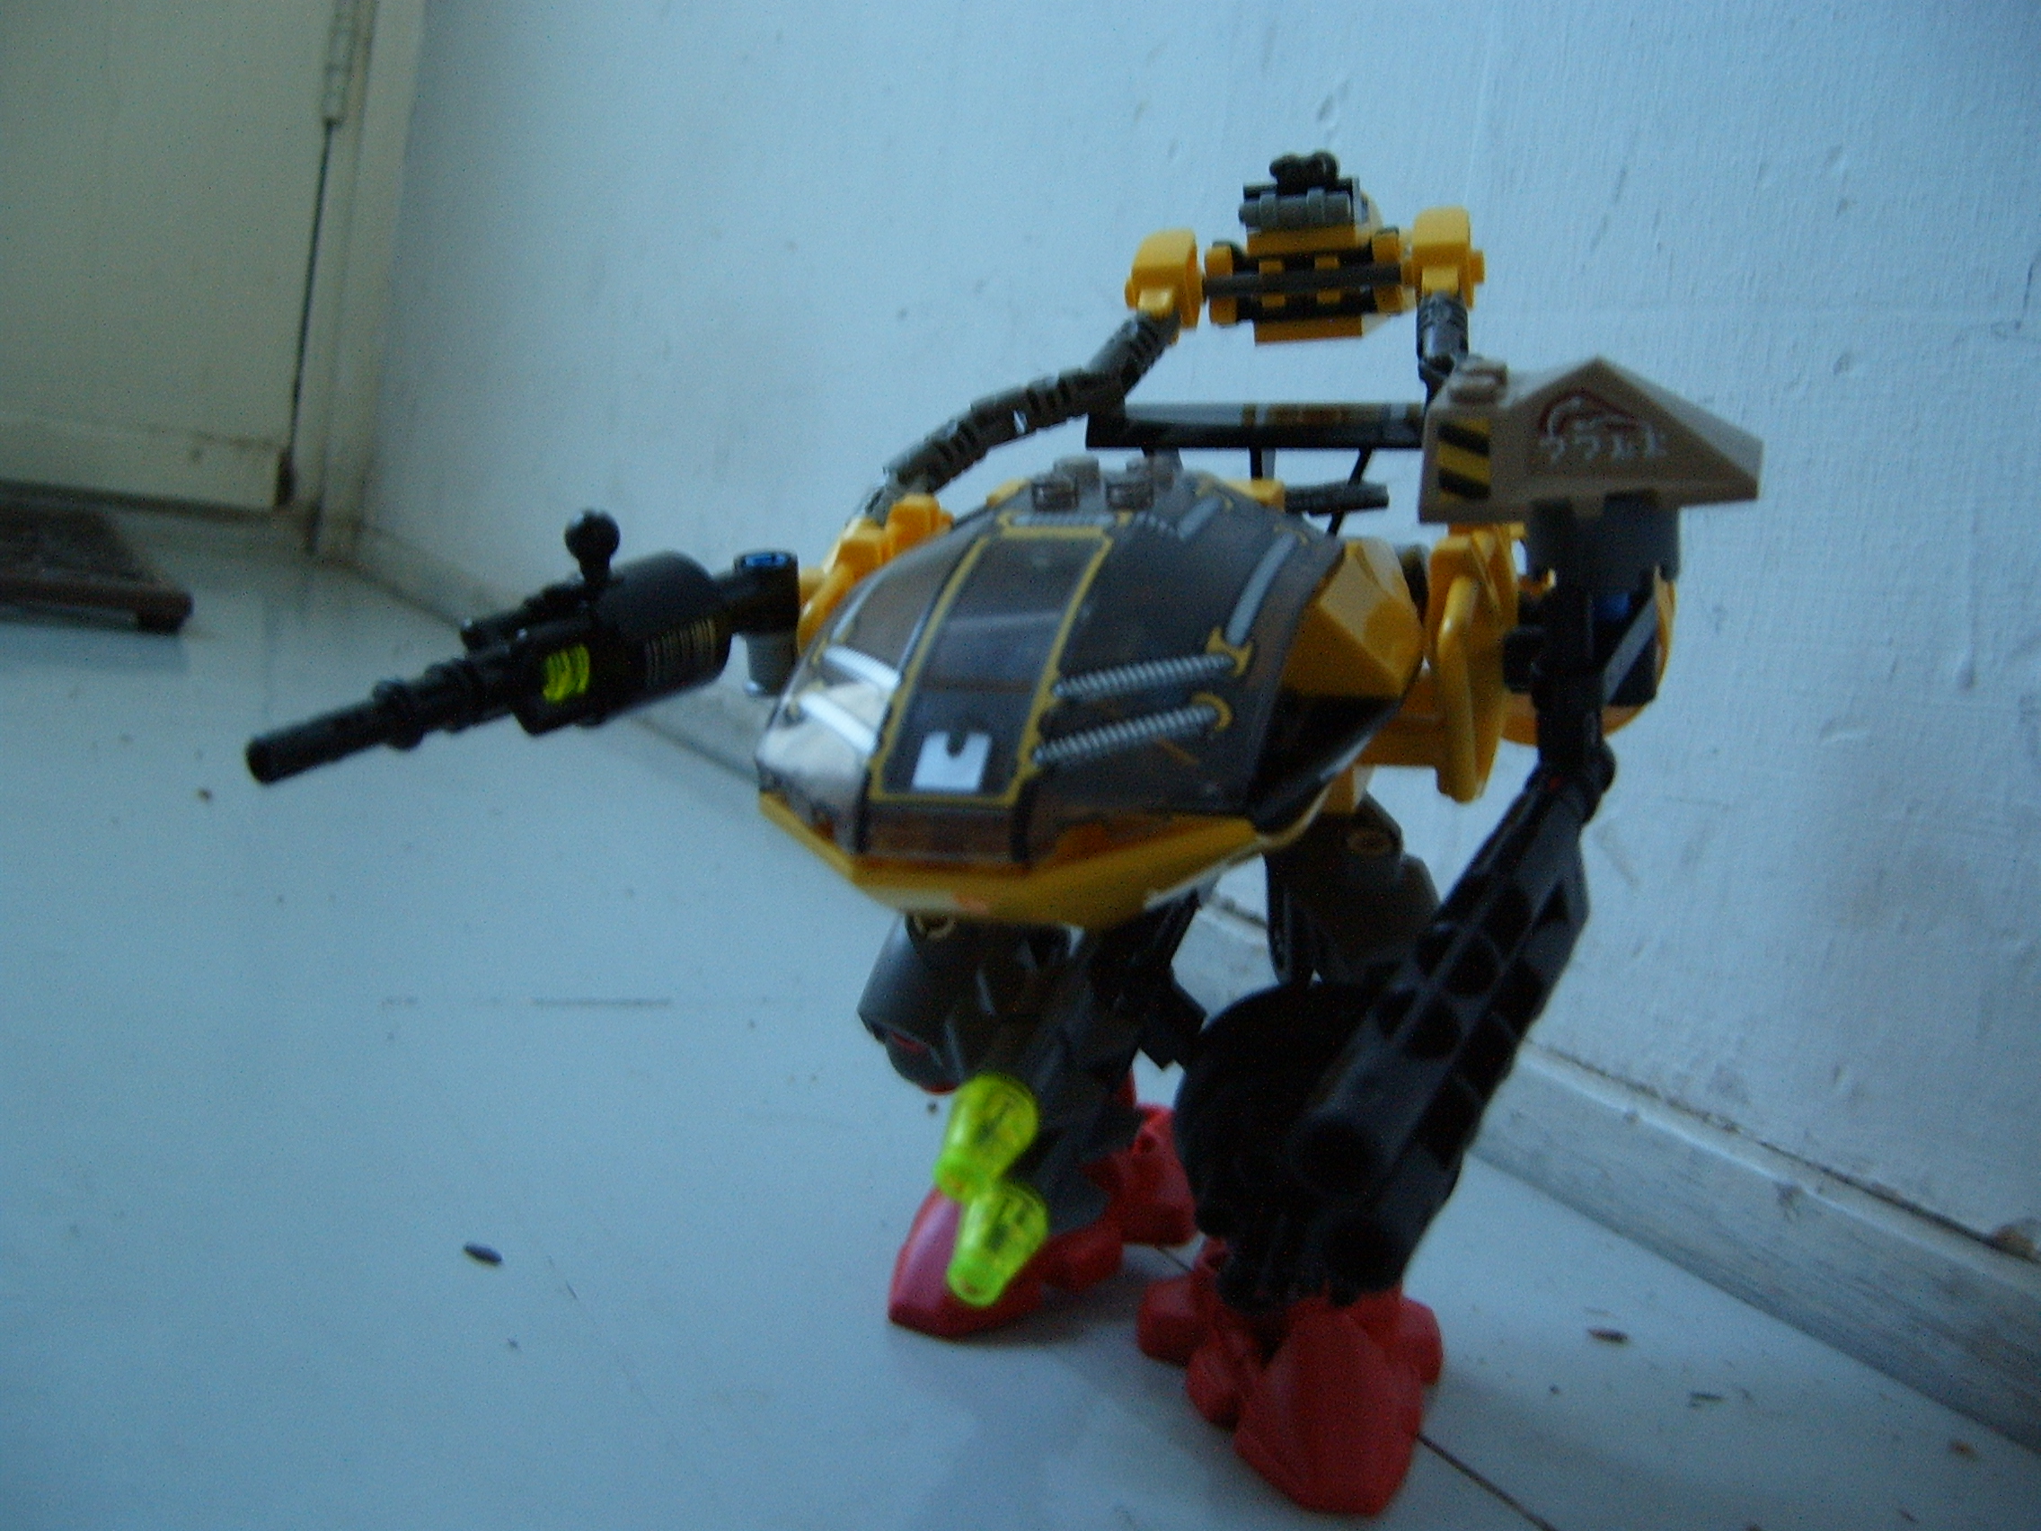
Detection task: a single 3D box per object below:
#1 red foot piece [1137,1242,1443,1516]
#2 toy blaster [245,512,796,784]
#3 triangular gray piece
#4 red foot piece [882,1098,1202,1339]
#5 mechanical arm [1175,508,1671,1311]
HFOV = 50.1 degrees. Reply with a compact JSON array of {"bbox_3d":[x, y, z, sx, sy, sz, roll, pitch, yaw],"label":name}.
[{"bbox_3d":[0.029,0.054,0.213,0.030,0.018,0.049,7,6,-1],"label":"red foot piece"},{"bbox_3d":[-0.055,-0.013,0.245,0.062,0.024,0.018,-20,21,-32],"label":"toy blaster"},{"bbox_3d":[0.057,-0.032,0.218,0.032,0.013,0.016,-1,19,16],"label":"triangular gray piece"},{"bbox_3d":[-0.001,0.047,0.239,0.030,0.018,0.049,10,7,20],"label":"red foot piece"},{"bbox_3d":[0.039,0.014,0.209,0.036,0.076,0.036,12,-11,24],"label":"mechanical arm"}]

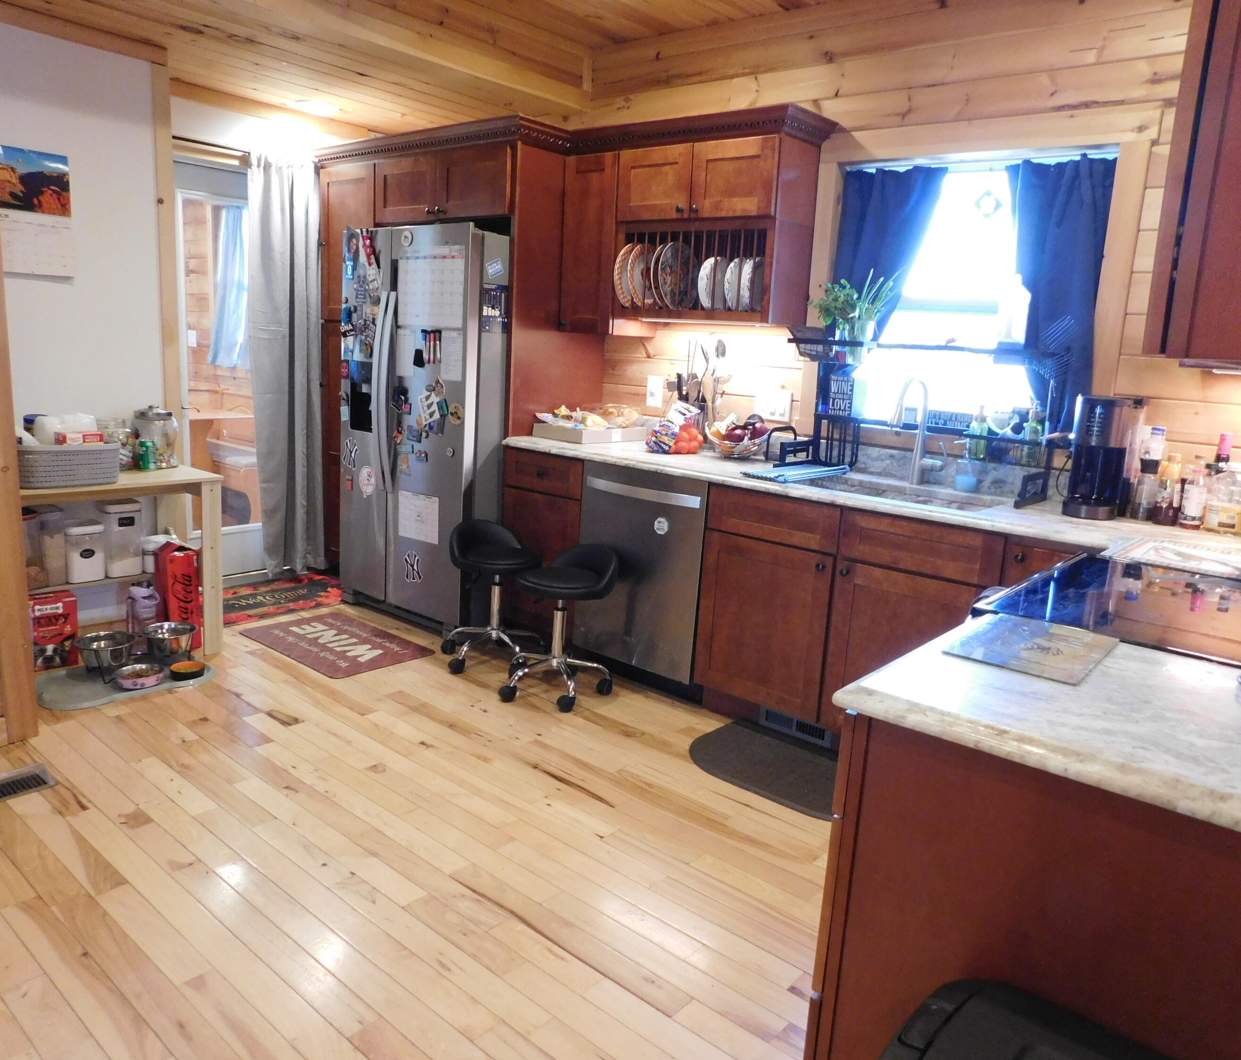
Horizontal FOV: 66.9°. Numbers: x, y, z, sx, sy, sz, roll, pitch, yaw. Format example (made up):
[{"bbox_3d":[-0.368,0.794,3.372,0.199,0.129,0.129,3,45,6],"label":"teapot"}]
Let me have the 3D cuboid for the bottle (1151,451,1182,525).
[{"bbox_3d":[1.597,-0.116,2.719,0.070,0.200,0.070,13,15,40],"label":"bottle"}]

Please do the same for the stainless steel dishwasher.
[{"bbox_3d":[0.247,0.143,3.878,0.605,0.800,0.610,13,14,38],"label":"stainless steel dishwasher"}]

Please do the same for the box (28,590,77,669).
[{"bbox_3d":[-2.168,0.388,3.558,0.100,0.275,0.185,14,15,42],"label":"box"}]

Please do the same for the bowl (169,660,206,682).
[{"bbox_3d":[-1.625,0.529,3.524,0.128,0.044,0.128,13,15,40],"label":"bowl"}]

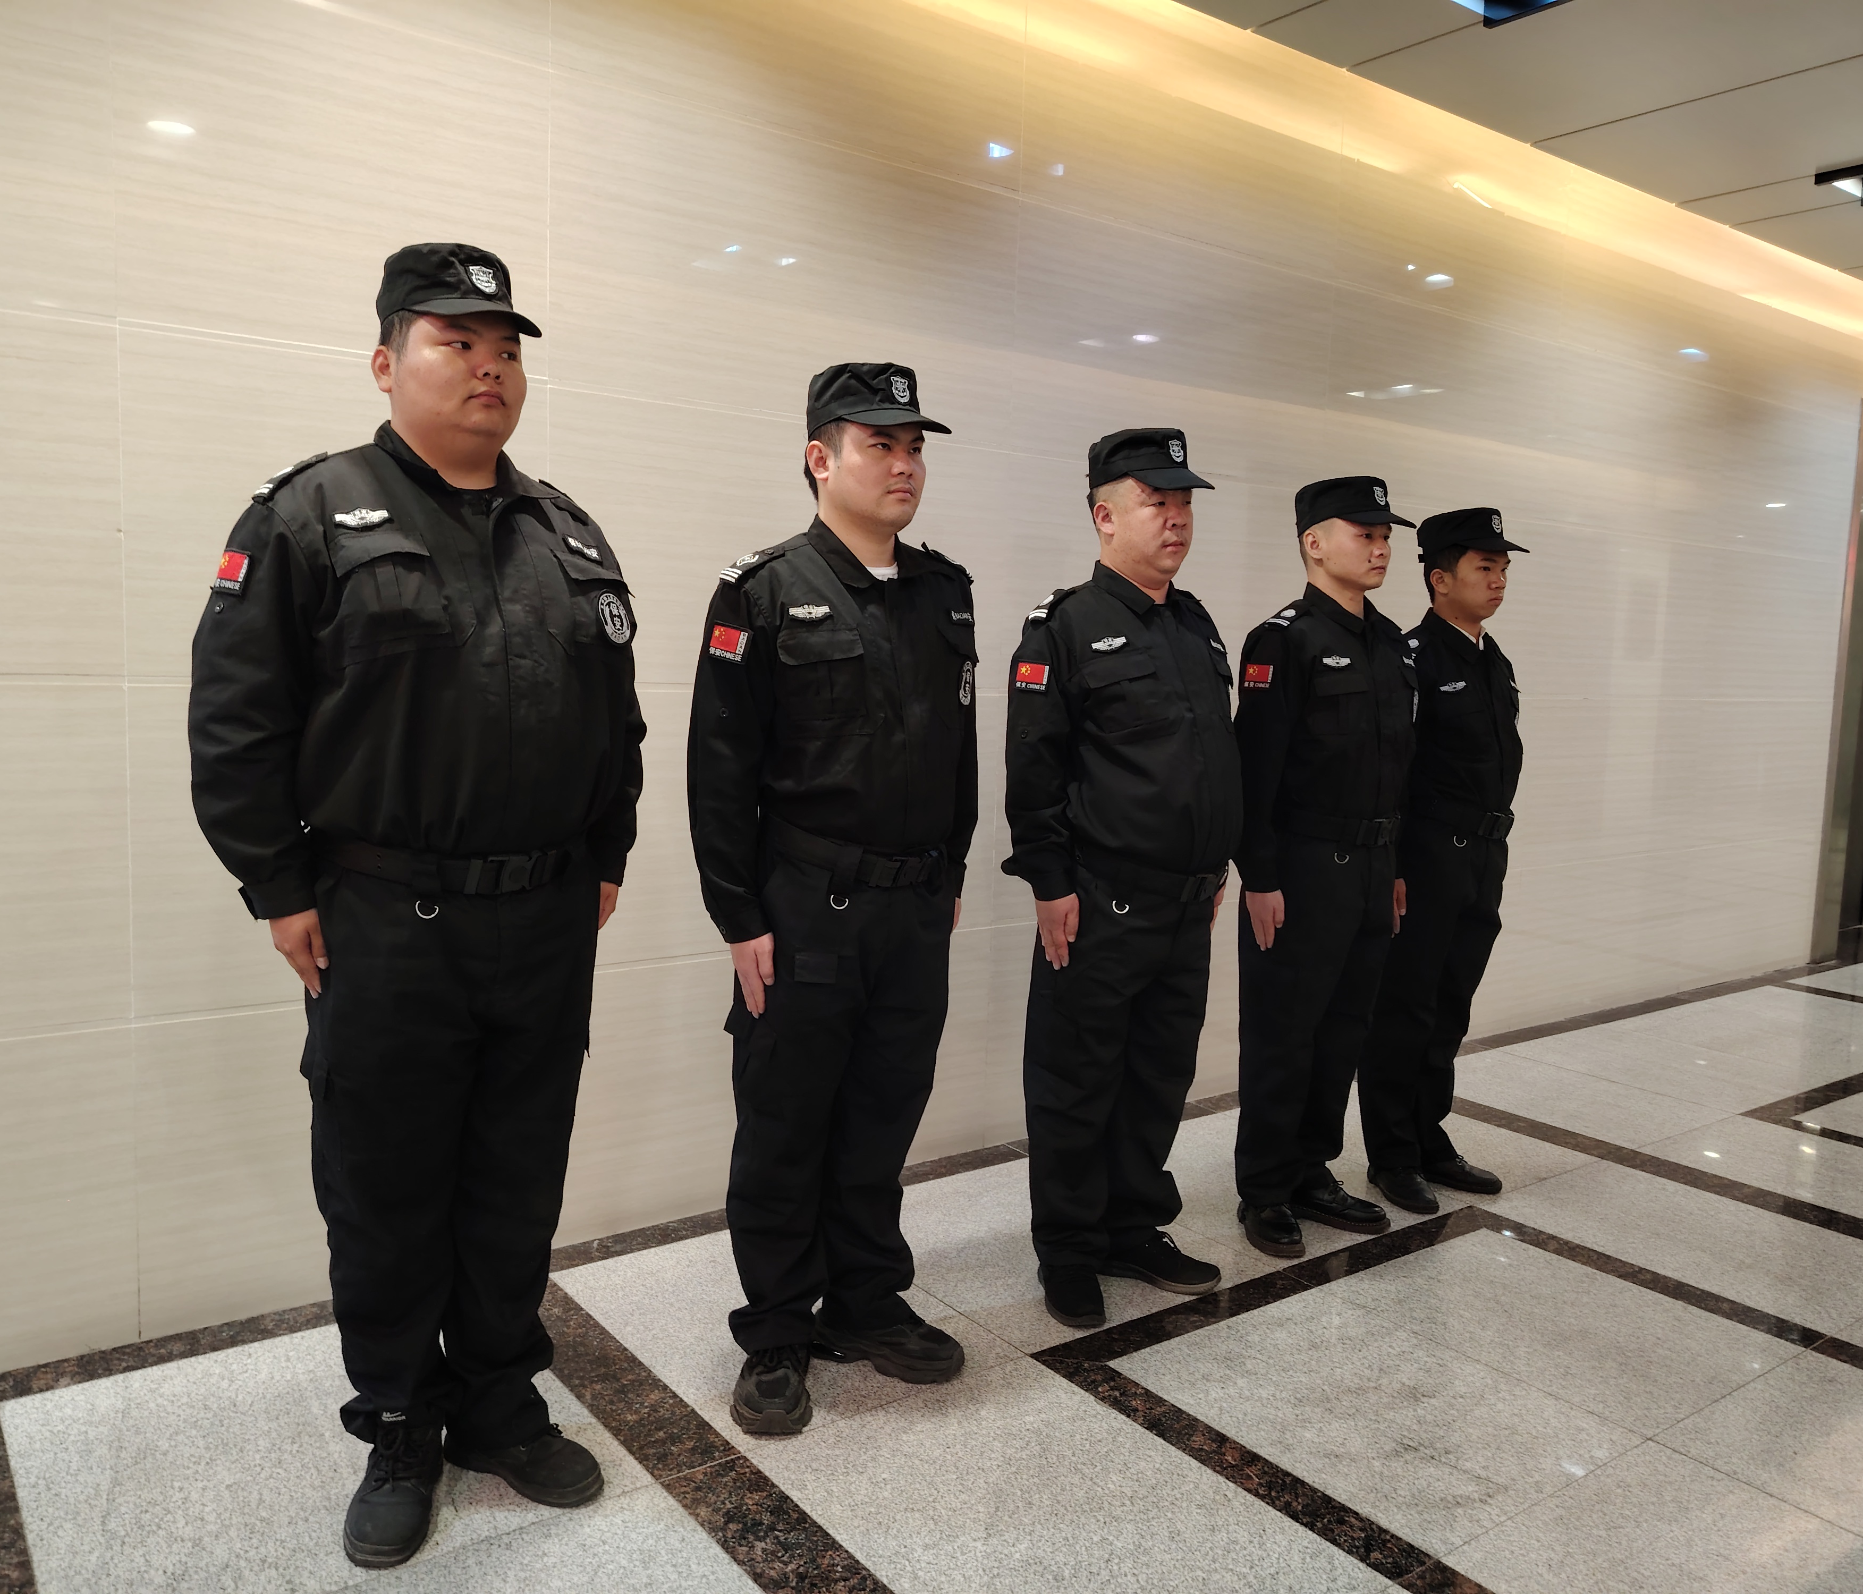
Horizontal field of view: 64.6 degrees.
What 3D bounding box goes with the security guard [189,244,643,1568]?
[{"bbox_3d":[-0.730,0.139,2.196,0.650,1.870,0.440,-2,8,-36],"label":"security guard"}]

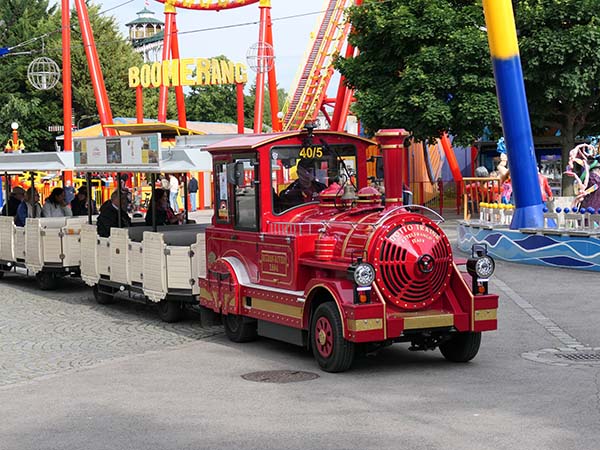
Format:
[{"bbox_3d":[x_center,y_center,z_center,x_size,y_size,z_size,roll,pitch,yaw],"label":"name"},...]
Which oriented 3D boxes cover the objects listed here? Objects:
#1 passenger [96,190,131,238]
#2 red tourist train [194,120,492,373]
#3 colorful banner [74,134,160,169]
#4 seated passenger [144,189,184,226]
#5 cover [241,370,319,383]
[{"bbox_3d":[-2.547,0.082,17.867,0.520,1.200,0.800,-2,3,-27],"label":"passenger"},{"bbox_3d":[0.330,0.135,12.827,1.550,2.262,3.720,-2,3,-26],"label":"red tourist train"},{"bbox_3d":[-2.522,-0.994,17.228,0.060,0.417,3.655,-2,3,-27],"label":"colorful banner"},{"bbox_3d":[-1.922,0.069,17.959,0.500,1.150,0.750,-2,3,-27],"label":"seated passenger"},{"bbox_3d":[-0.173,1.357,11.207,0.702,0.040,0.702,-1,2,0],"label":"cover"}]

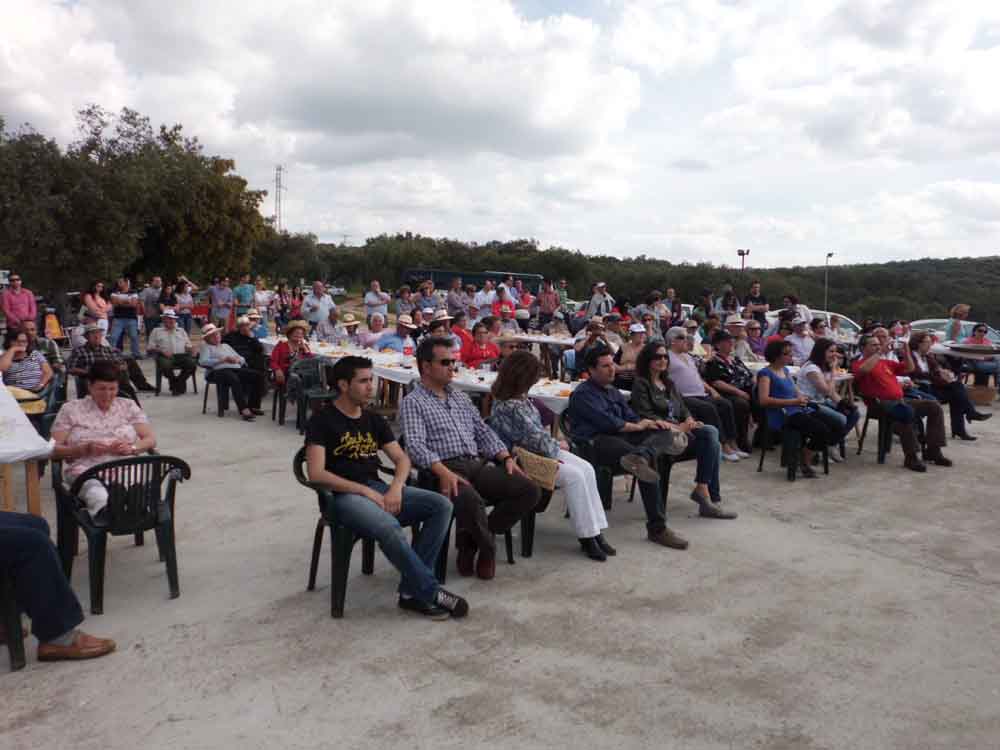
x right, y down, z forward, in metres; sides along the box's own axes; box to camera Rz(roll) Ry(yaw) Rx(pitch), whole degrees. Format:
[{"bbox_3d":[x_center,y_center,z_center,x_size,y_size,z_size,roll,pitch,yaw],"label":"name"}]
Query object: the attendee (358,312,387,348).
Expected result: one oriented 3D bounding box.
[{"bbox_3d":[-1.774,-0.224,10.700,0.550,1.270,0.720,0,7,-9],"label":"attendee"}]

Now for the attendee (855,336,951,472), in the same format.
[{"bbox_3d":[4.046,0.245,7.569,0.600,1.260,0.880,-2,7,-29],"label":"attendee"}]

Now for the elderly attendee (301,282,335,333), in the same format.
[{"bbox_3d":[-3.069,-0.710,12.700,0.580,1.730,0.380,-1,7,-16],"label":"elderly attendee"}]

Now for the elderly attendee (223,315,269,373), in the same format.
[{"bbox_3d":[-3.328,-0.155,9.900,0.800,1.250,0.560,7,9,41],"label":"elderly attendee"}]

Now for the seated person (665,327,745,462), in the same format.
[{"bbox_3d":[2.028,0.170,7.452,0.850,1.270,0.580,7,9,43],"label":"seated person"}]

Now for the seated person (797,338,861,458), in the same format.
[{"bbox_3d":[3.346,0.256,7.650,0.460,1.220,0.700,-4,8,-37],"label":"seated person"}]

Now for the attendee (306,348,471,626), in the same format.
[{"bbox_3d":[-0.586,0.561,3.927,0.600,1.290,0.800,-6,10,-44],"label":"attendee"}]

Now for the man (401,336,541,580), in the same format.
[{"bbox_3d":[-0.155,0.475,4.419,0.680,1.350,0.740,-5,9,-38],"label":"man"}]

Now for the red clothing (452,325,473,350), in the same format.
[{"bbox_3d":[-0.487,-0.404,10.014,0.430,0.530,0.310,-3,8,-37],"label":"red clothing"}]

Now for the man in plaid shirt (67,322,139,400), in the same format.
[{"bbox_3d":[-5.038,-0.108,9.543,0.580,1.180,0.850,-5,8,-43],"label":"man in plaid shirt"}]

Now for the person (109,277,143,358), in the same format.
[{"bbox_3d":[-7.980,-1.235,16.050,0.600,1.740,0.420,-3,8,-30],"label":"person"}]

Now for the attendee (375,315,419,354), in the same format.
[{"bbox_3d":[-1.338,-0.156,10.100,0.550,1.290,0.750,-3,8,-30],"label":"attendee"}]

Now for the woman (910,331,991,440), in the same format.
[{"bbox_3d":[5.119,0.097,8.598,0.870,1.200,0.520,6,9,39],"label":"woman"}]

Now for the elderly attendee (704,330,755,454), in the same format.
[{"bbox_3d":[2.357,0.212,7.616,0.550,1.250,0.800,-3,7,-33],"label":"elderly attendee"}]

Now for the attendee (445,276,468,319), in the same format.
[{"bbox_3d":[-0.836,-1.007,14.792,0.480,1.800,0.380,-4,9,-40],"label":"attendee"}]

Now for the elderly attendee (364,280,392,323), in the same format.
[{"bbox_3d":[-2.316,-0.875,14.200,0.520,1.750,0.400,0,7,-12],"label":"elderly attendee"}]

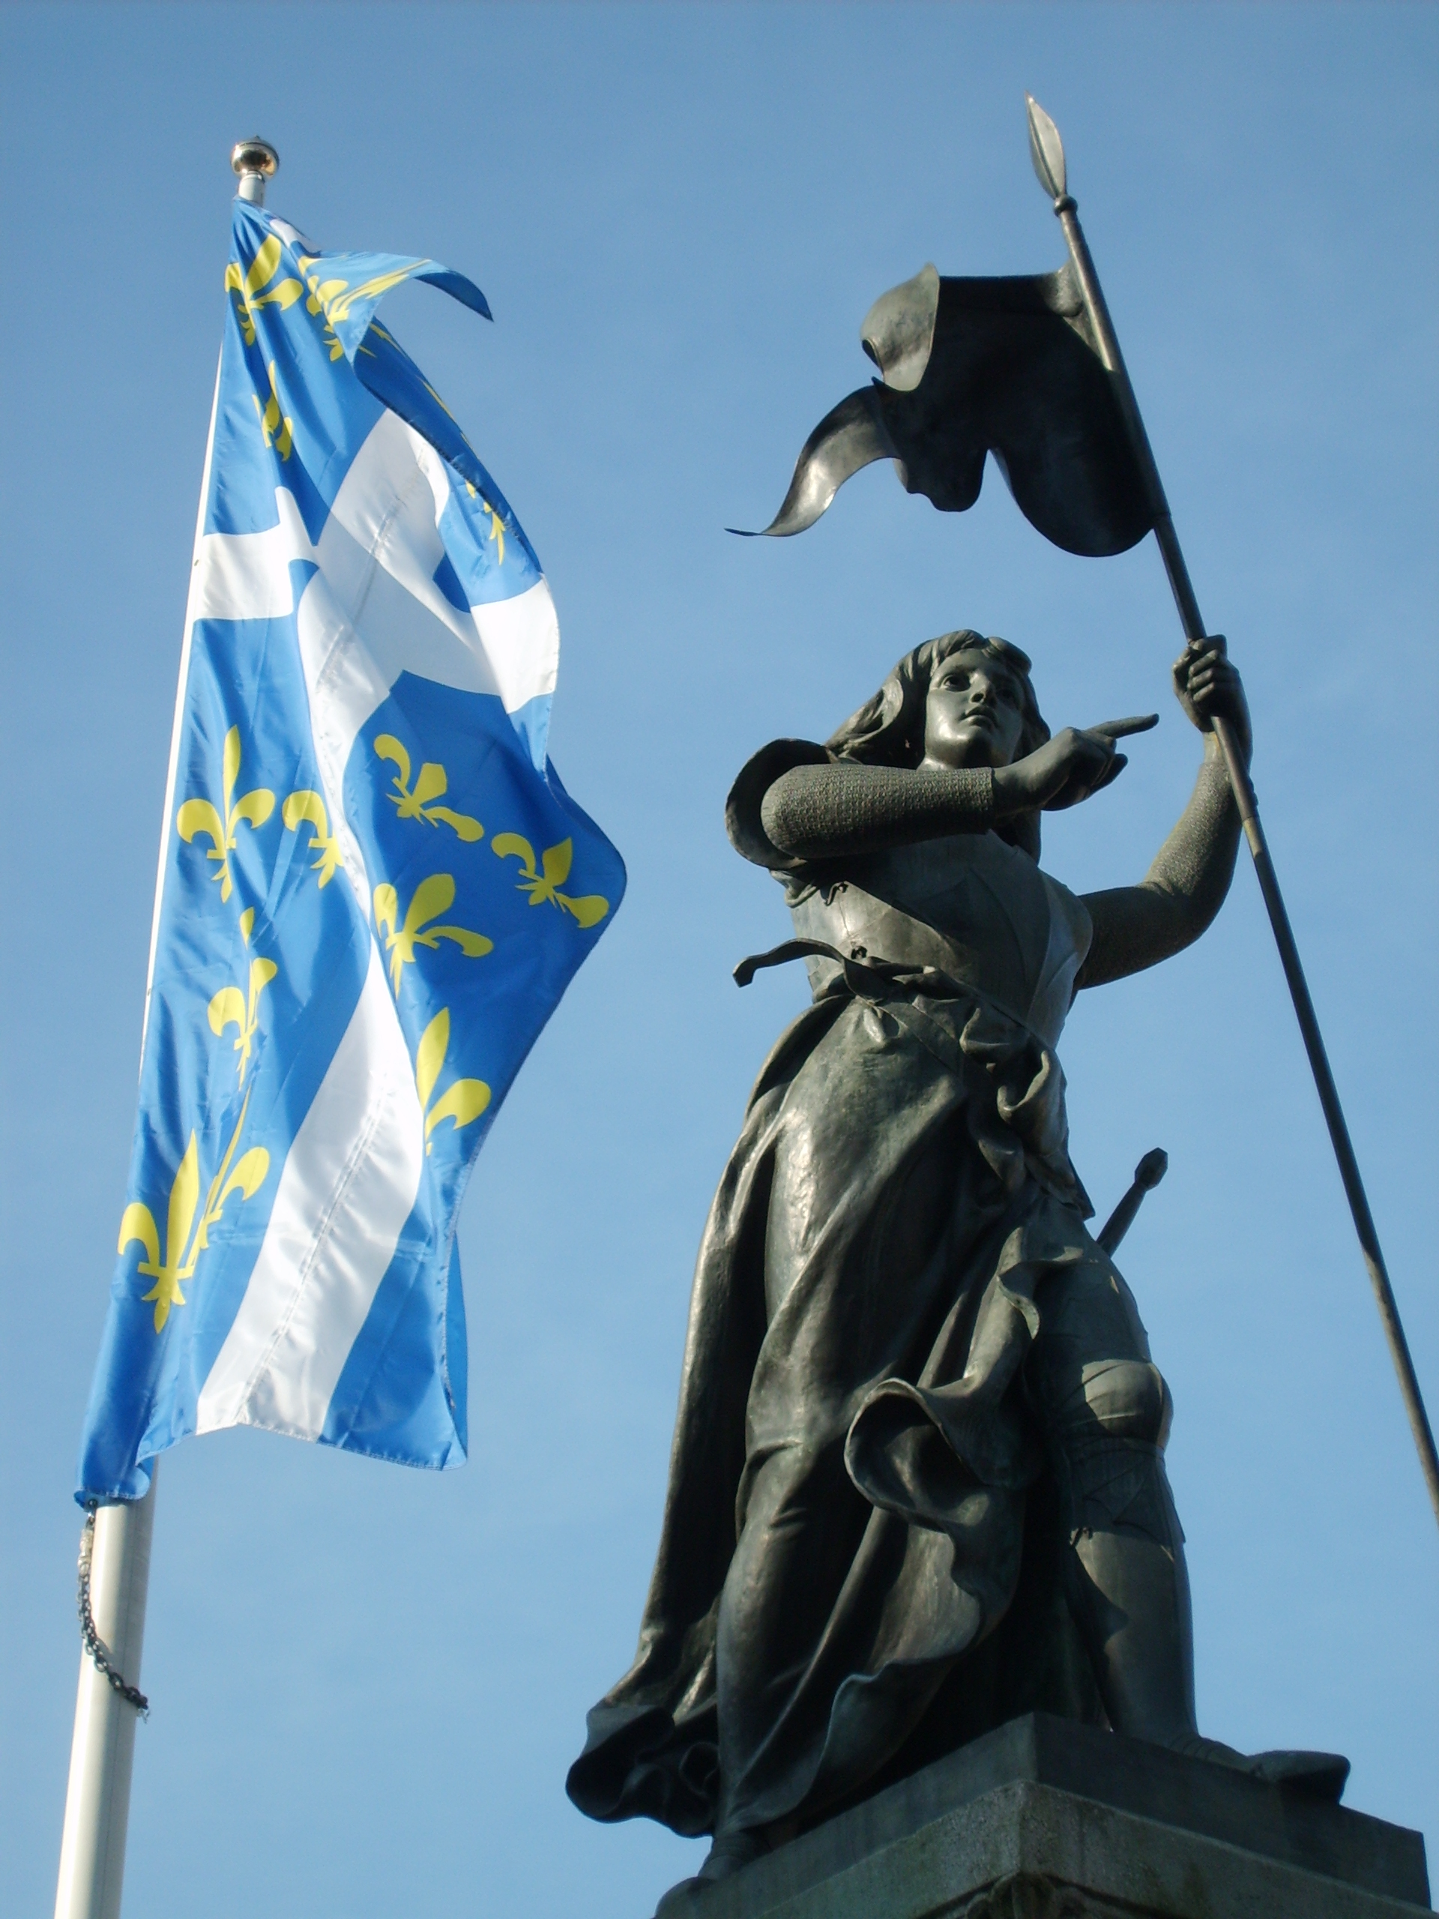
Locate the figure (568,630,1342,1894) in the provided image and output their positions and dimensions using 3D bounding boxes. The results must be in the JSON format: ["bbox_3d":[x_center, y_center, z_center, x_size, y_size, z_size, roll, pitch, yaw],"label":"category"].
[{"bbox_3d":[0.366,0.393,6.465,0.877,2.284,0.990,23,-41,-29],"label":"figure"}]

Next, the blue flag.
[{"bbox_3d":[-0.622,-0.420,7.094,0.820,2.922,0.450,-2,-35,3],"label":"blue flag"}]

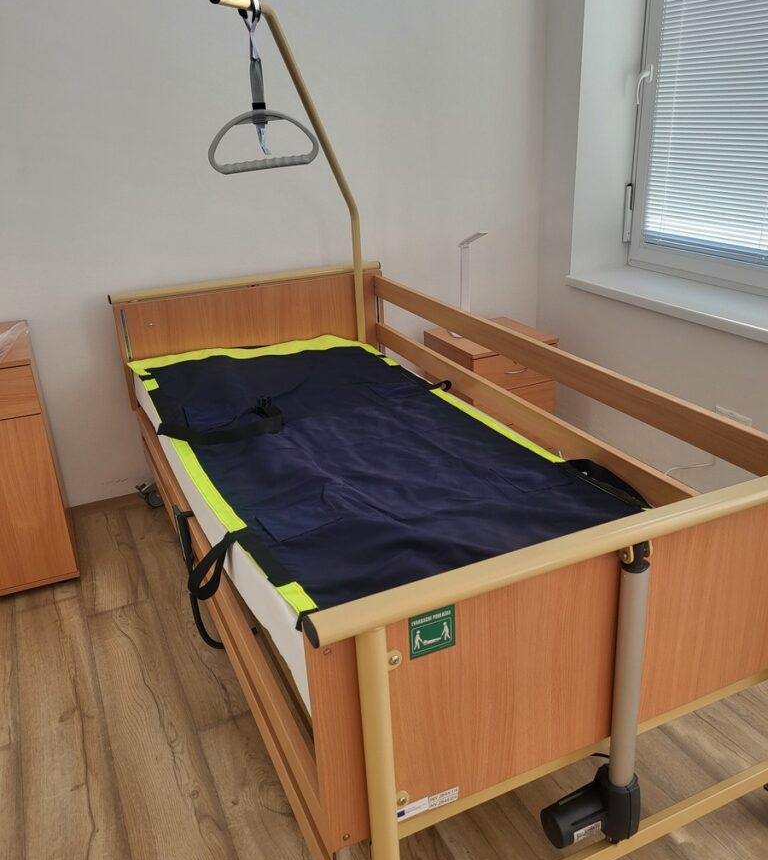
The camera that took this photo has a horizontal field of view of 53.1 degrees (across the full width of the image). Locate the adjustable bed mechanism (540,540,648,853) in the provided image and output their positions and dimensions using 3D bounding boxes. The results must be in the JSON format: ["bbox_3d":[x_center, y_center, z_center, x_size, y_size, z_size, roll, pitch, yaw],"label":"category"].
[{"bbox_3d":[0.341,0.453,1.218,0.210,0.618,0.092,-12,25,-21],"label":"adjustable bed mechanism"}]

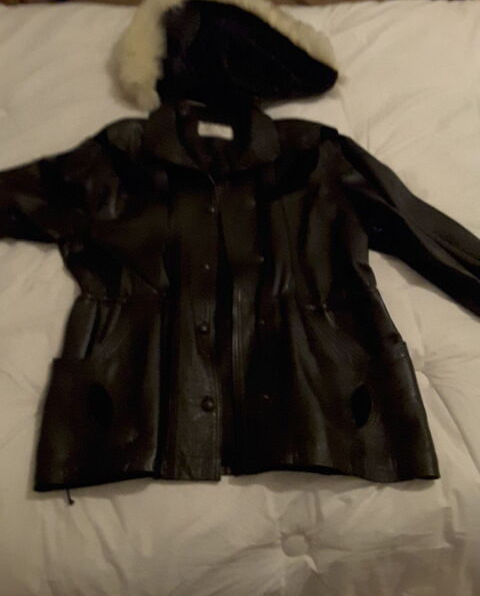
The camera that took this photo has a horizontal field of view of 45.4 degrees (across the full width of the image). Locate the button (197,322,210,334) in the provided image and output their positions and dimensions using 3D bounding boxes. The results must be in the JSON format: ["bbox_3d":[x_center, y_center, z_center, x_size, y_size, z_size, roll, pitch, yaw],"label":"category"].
[{"bbox_3d":[-0.056,0.048,0.890,0.018,0.007,0.018,0,59,0],"label":"button"}]

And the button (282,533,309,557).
[{"bbox_3d":[0.079,0.350,0.810,0.036,0.011,0.036,0,47,0],"label":"button"}]

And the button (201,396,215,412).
[{"bbox_3d":[-0.047,0.154,0.830,0.018,0.007,0.018,0,59,0],"label":"button"}]

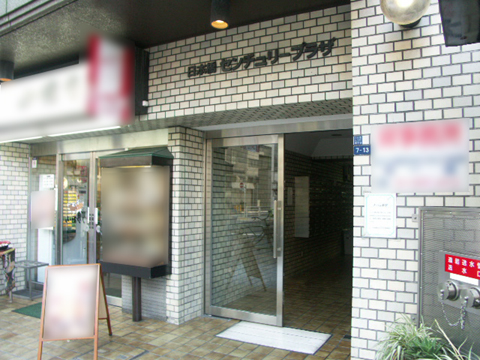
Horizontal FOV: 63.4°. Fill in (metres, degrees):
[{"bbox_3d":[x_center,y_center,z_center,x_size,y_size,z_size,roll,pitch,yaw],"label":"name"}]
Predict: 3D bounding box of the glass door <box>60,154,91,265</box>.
[{"bbox_3d":[-2.175,0.599,5.167,0.620,1.920,0.050,-1,-3,28],"label":"glass door"}]

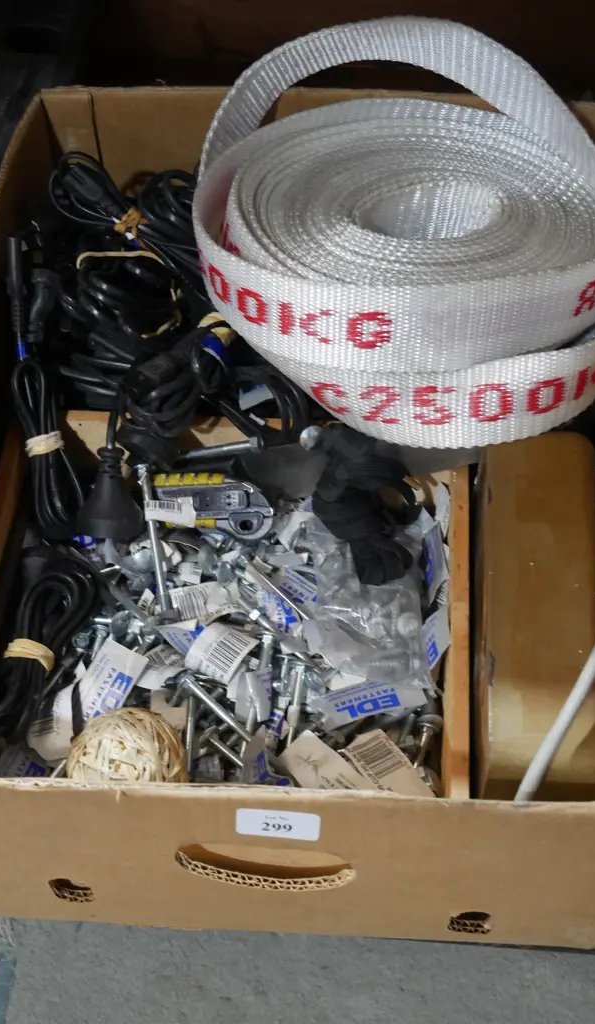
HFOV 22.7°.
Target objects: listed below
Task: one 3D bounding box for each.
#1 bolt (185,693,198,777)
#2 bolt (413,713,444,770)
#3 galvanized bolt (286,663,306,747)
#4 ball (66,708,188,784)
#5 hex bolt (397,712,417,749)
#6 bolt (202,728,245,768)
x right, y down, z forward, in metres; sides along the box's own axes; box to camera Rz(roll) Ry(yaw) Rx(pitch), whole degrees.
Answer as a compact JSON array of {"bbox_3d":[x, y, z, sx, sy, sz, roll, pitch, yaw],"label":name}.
[{"bbox_3d":[-0.059,0.123,0.820,0.008,0.008,0.049,-1,57,0],"label":"bolt"},{"bbox_3d":[0.069,0.127,0.820,0.015,0.015,0.036,14,57,11],"label":"bolt"},{"bbox_3d":[-0.003,0.114,0.860,0.012,0.012,0.052,6,78,5],"label":"galvanized bolt"},{"bbox_3d":[-0.092,0.140,0.800,0.067,0.063,0.067,0,53,0],"label":"ball"},{"bbox_3d":[0.063,0.128,0.854,0.010,0.010,0.025,16,84,12],"label":"hex bolt"},{"bbox_3d":[-0.040,0.132,0.820,0.012,0.012,0.033,-36,47,-24],"label":"bolt"}]

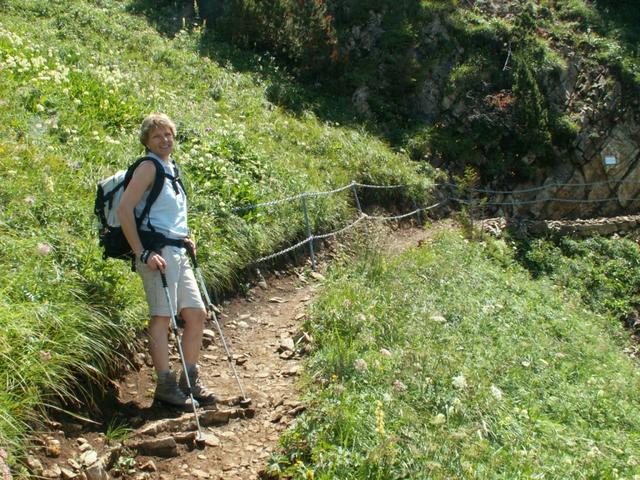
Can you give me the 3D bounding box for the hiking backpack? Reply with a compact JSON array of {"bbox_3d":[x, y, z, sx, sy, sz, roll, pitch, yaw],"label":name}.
[{"bbox_3d":[-0.995,-0.170,3.580,0.400,0.540,0.320,-1,8,9],"label":"hiking backpack"}]

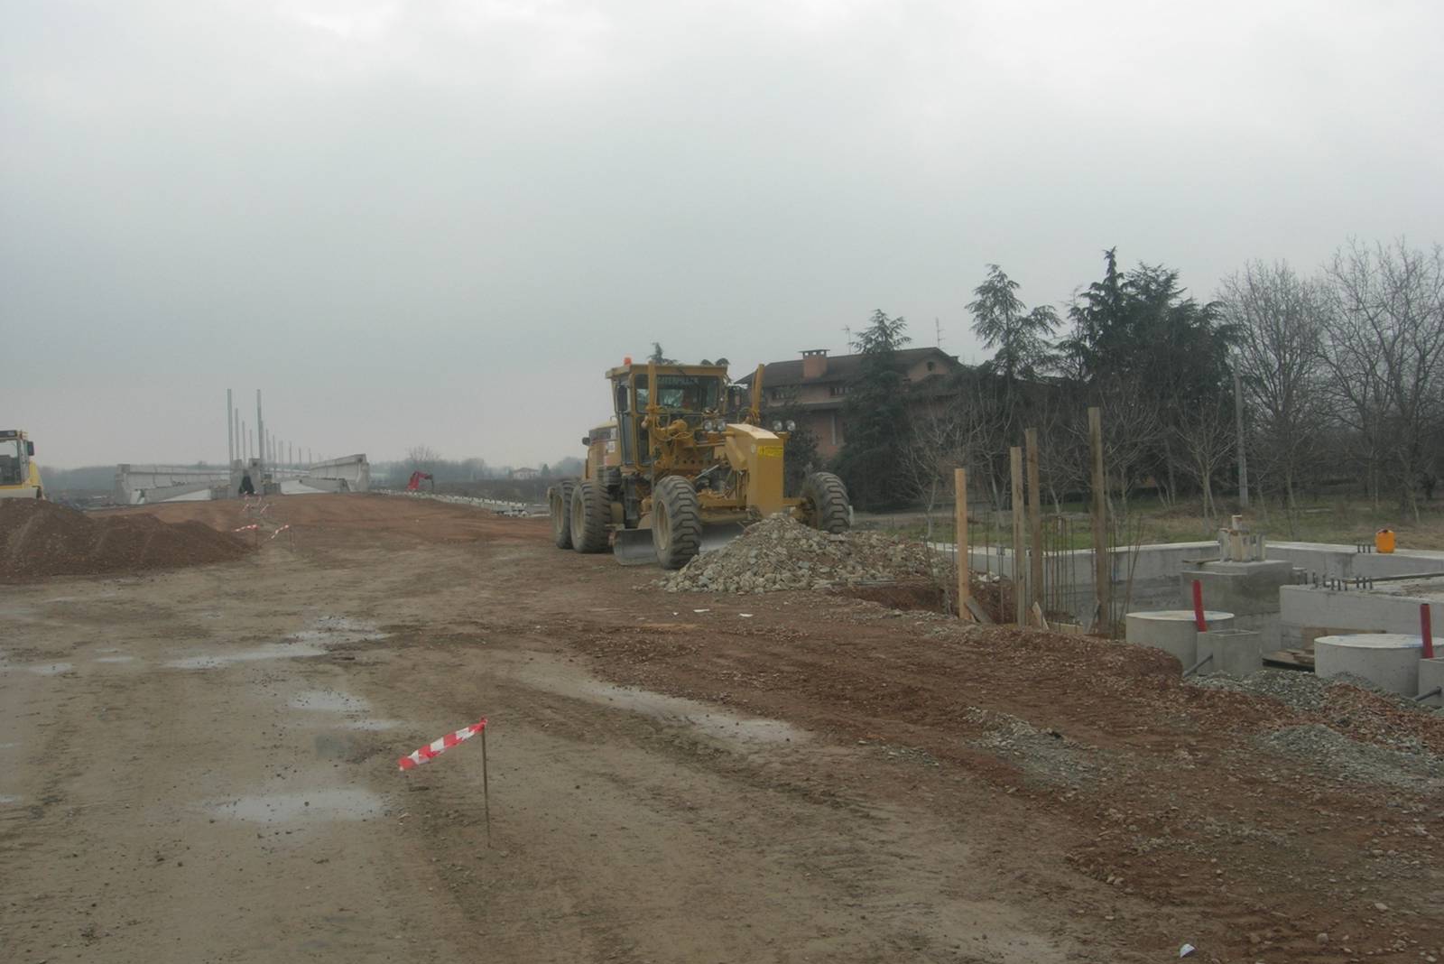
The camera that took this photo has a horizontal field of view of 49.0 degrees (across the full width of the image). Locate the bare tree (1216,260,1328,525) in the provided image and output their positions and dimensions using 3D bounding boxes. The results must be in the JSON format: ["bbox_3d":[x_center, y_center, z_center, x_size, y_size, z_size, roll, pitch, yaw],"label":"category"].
[{"bbox_3d":[18.369,-3.036,53.000,3.800,8.700,3.800,-1,1,0],"label":"bare tree"}]

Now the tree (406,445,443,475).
[{"bbox_3d":[-65.760,-4.110,350.000,8.200,8.200,8.200,-1,1,0],"label":"tree"}]

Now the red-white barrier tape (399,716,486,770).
[{"bbox_3d":[-1.163,1.092,6.600,0.370,0.220,0.070,-1,1,0],"label":"red-white barrier tape"}]

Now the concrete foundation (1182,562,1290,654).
[{"bbox_3d":[6.057,1.460,18.633,0.800,1.000,0.980,-2,1,-33],"label":"concrete foundation"}]

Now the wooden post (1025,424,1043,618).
[{"bbox_3d":[2.957,0.422,15.000,0.100,1.860,0.060,-2,1,0],"label":"wooden post"}]

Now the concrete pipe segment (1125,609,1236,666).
[{"bbox_3d":[4.756,1.703,16.403,1.120,0.640,1.120,-1,0,16],"label":"concrete pipe segment"}]

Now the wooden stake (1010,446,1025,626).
[{"bbox_3d":[2.850,0.539,15.207,0.105,1.750,0.085,-2,0,-14],"label":"wooden stake"}]

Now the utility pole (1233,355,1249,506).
[{"bbox_3d":[19.621,-1.815,60.000,0.310,5.600,0.310,-1,0,0],"label":"utility pole"}]

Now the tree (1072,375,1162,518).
[{"bbox_3d":[11.724,-1.037,47.000,2.700,4.250,2.700,-1,1,0],"label":"tree"}]

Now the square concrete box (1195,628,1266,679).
[{"bbox_3d":[5.114,1.742,15.981,0.470,0.470,0.470,-1,0,-12],"label":"square concrete box"}]

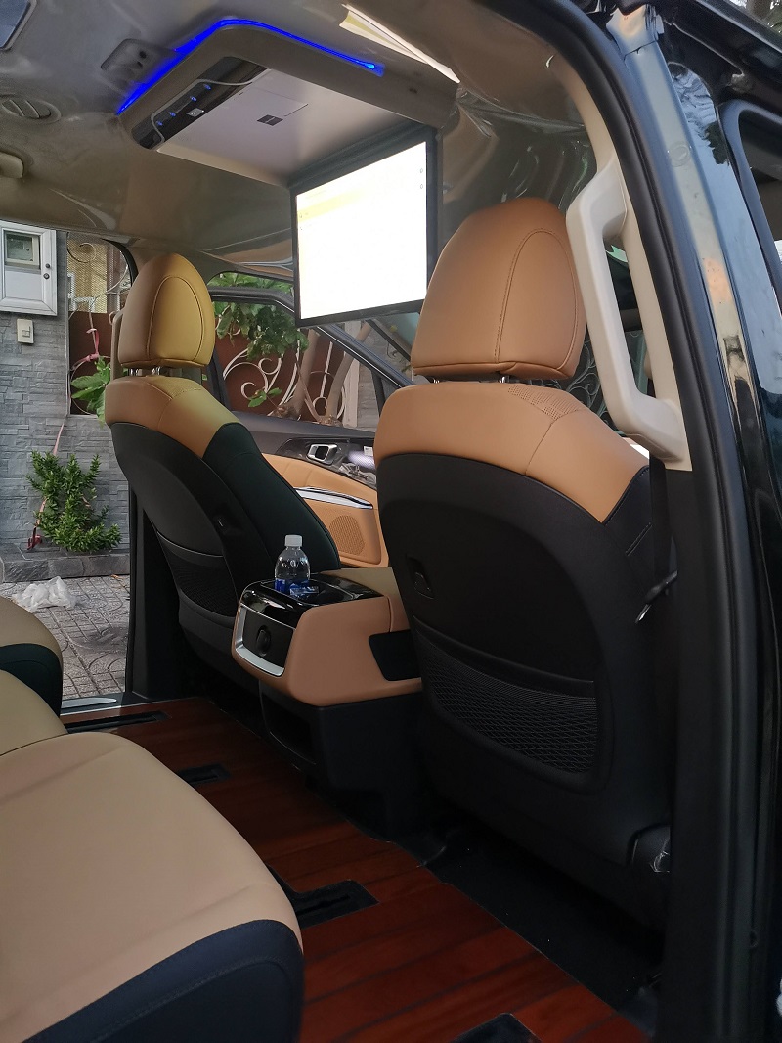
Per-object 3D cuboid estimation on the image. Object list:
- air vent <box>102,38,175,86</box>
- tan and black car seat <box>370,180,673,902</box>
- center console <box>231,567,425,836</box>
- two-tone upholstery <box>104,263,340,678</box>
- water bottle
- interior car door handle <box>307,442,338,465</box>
[{"bbox_3d":[-0.364,-0.665,1.190,0.090,0.030,0.165,0,7,-36],"label":"air vent"},{"bbox_3d":[0.362,0.074,1.294,0.690,1.010,0.520,0,7,-36],"label":"tan and black car seat"},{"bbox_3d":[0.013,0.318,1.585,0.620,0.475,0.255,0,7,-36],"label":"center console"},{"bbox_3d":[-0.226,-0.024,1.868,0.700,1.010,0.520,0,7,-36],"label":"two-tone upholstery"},{"bbox_3d":[-0.183,0.120,1.469,0.063,0.190,0.063,0,7,-36],"label":"water bottle"},{"bbox_3d":[-0.234,-0.234,2.800,0.110,0.075,0.035,5,5,4],"label":"interior car door handle"}]

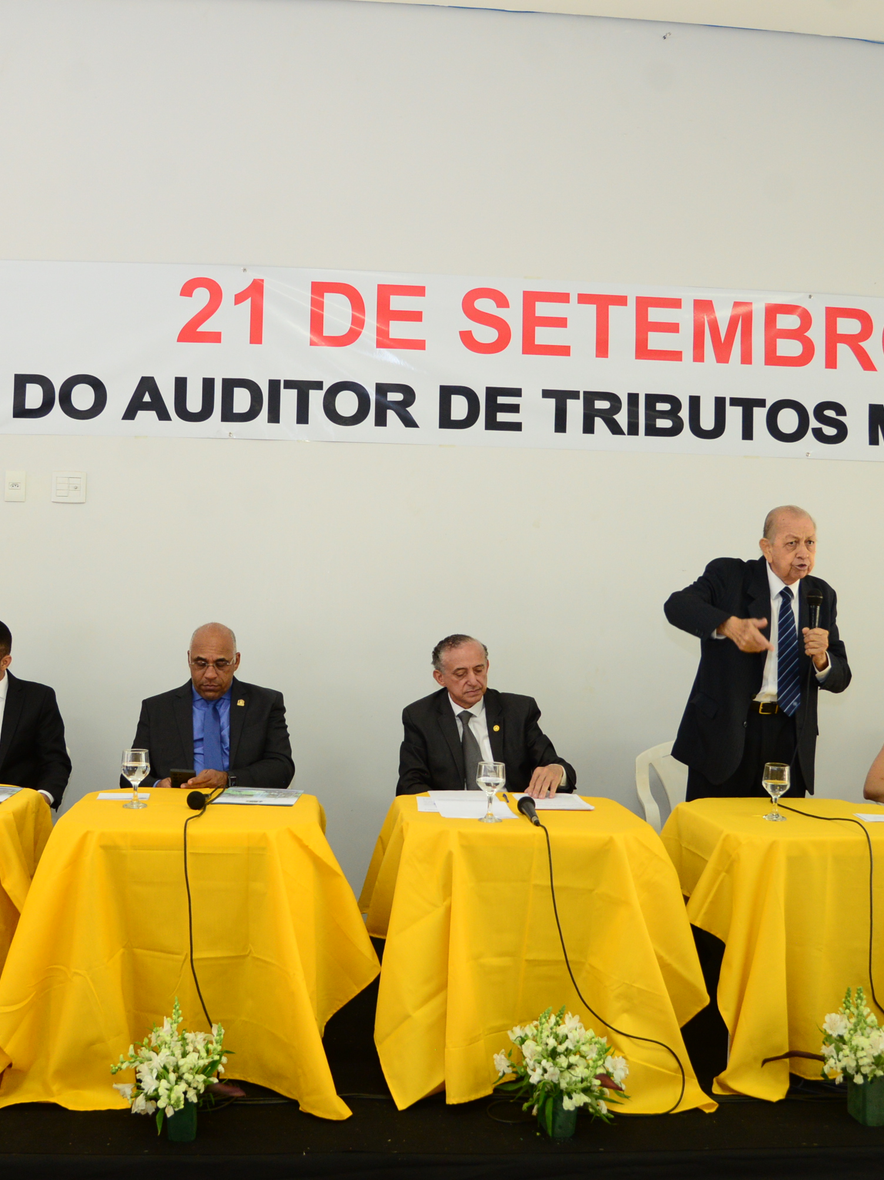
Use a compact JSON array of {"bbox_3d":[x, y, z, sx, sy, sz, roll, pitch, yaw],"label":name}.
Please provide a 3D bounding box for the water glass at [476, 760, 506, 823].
[{"bbox_3d":[0.140,0.569,3.320,0.085,0.160,0.085,2,-2,-4],"label":"water glass"}]

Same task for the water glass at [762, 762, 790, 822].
[{"bbox_3d":[0.982,0.589,3.472,0.081,0.170,0.081,1,-2,0],"label":"water glass"}]

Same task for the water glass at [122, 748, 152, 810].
[{"bbox_3d":[-0.886,0.548,3.421,0.085,0.161,0.085,2,-2,-4],"label":"water glass"}]

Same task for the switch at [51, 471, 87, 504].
[{"bbox_3d":[-1.446,-0.398,4.572,0.126,0.122,0.012,2,-2,-4],"label":"switch"}]

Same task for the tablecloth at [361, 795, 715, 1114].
[{"bbox_3d":[0.235,0.994,3.419,0.907,0.690,0.869,2,-2,-3],"label":"tablecloth"}]

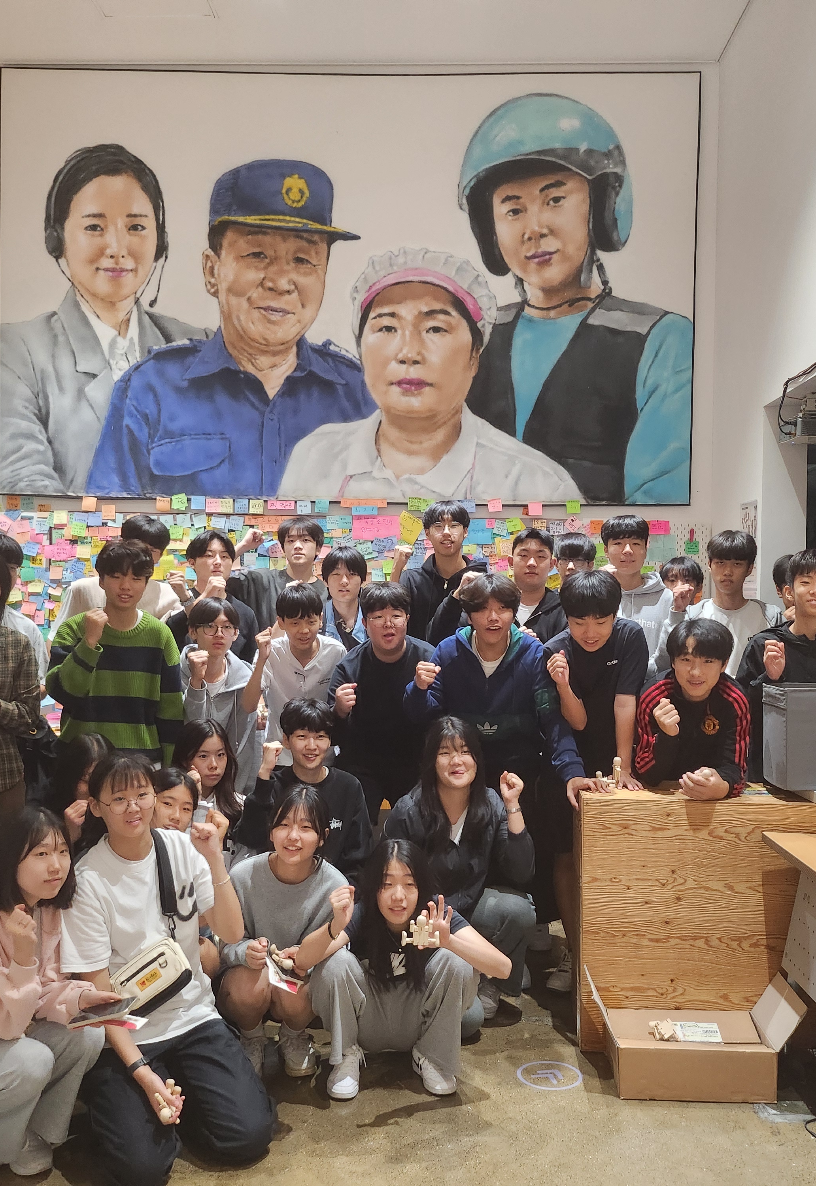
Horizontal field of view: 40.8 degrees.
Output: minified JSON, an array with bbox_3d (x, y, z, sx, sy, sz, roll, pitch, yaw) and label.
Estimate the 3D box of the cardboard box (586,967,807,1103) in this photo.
[{"bbox_3d":[0.857,1.325,3.300,0.600,0.275,0.310,1,0,2],"label":"cardboard box"}]

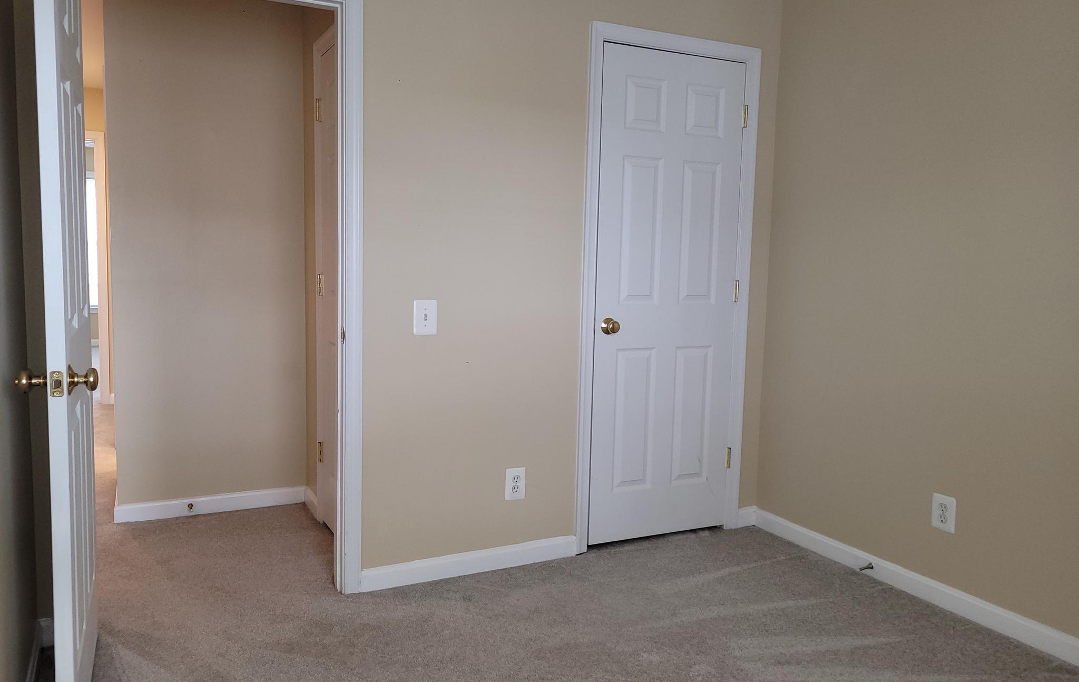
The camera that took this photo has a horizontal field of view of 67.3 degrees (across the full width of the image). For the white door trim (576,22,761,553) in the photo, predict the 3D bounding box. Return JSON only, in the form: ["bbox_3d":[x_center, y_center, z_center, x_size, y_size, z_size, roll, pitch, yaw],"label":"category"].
[{"bbox_3d":[0.551,-0.180,3.395,0.843,2.121,0.030,-2,6,-27],"label":"white door trim"}]

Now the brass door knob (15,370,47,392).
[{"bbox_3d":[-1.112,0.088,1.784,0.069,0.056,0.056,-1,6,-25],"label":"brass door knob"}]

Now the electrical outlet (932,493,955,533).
[{"bbox_3d":[1.431,0.613,2.877,0.010,0.124,0.083,-2,6,-27],"label":"electrical outlet"}]

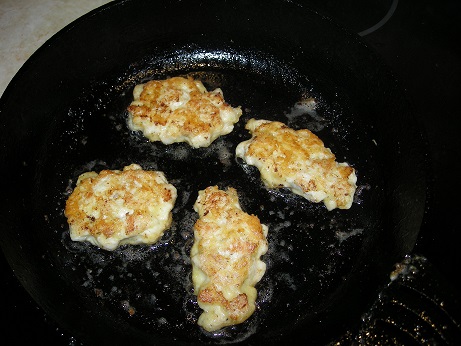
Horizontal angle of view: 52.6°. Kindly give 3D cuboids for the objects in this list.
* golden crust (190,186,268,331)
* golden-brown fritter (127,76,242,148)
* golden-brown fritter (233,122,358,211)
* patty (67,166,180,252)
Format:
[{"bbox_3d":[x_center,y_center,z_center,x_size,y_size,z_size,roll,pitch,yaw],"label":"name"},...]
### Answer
[{"bbox_3d":[0.000,0.051,0.302,0.047,0.017,0.097,0,56,0],"label":"golden crust"},{"bbox_3d":[-0.037,-0.052,0.371,0.086,0.017,0.068,4,56,3],"label":"golden-brown fritter"},{"bbox_3d":[0.050,-0.010,0.343,0.096,0.017,0.055,28,61,18],"label":"golden-brown fritter"},{"bbox_3d":[-0.076,0.023,0.327,0.079,0.018,0.058,-9,65,-5],"label":"patty"}]

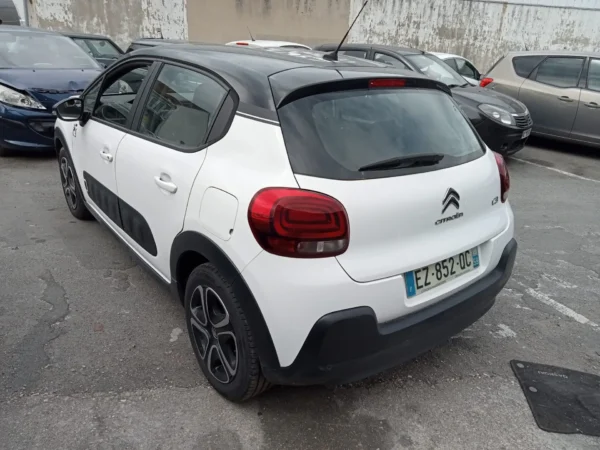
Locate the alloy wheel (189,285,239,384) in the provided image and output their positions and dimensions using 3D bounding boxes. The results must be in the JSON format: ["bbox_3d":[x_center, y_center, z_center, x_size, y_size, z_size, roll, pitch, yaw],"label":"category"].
[{"bbox_3d":[-0.338,0.471,2.216,0.160,0.440,0.440,-13,27,-36],"label":"alloy wheel"}]

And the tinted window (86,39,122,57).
[{"bbox_3d":[-4.120,-3.564,9.800,0.060,0.440,0.950,3,15,44],"label":"tinted window"}]

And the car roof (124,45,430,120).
[{"bbox_3d":[-0.087,-0.855,2.761,1.240,0.220,1.740,-14,28,-35],"label":"car roof"}]

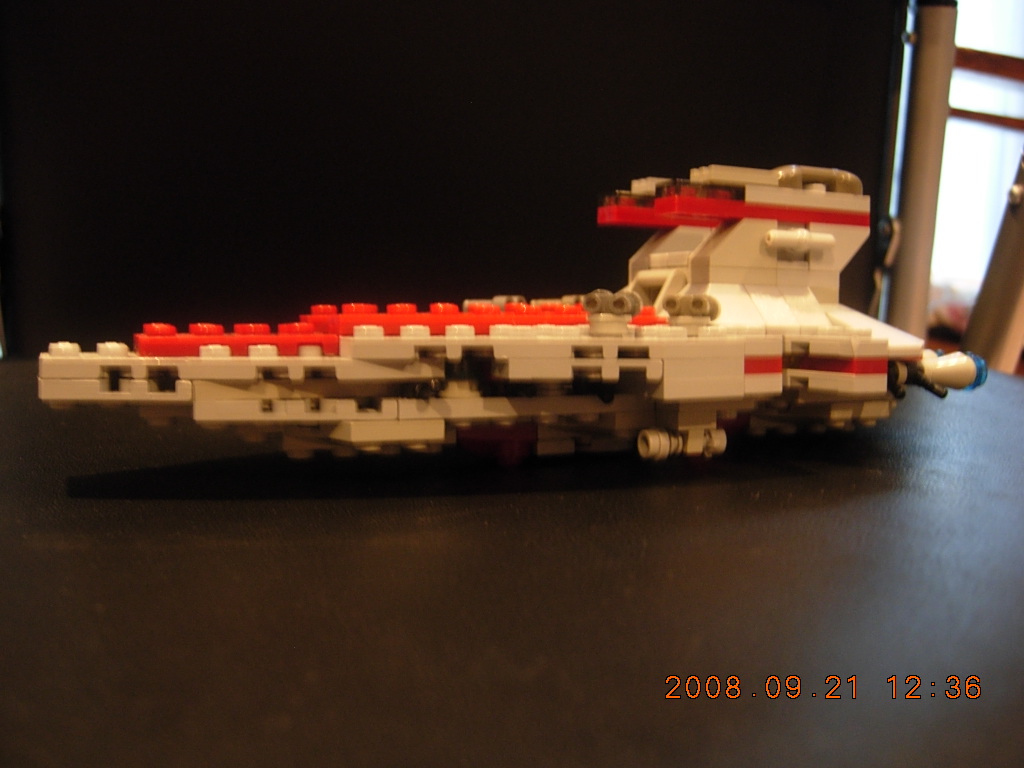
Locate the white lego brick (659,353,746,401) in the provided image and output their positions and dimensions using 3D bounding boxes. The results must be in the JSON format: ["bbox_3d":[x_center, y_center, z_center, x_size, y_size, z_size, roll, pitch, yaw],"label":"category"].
[{"bbox_3d":[0.030,-0.001,0.180,0.016,0.007,0.009,-1,4,-24],"label":"white lego brick"}]

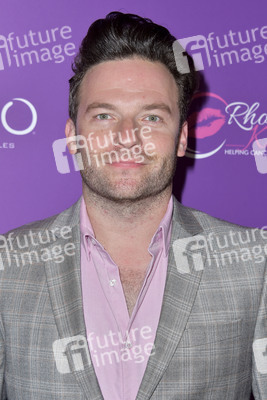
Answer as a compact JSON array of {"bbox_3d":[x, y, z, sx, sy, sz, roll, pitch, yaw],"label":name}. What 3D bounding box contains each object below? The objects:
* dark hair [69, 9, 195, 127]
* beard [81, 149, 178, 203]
[{"bbox_3d":[0.000,-0.176,1.255,0.185,0.185,0.210,2,-2,4],"label":"dark hair"},{"bbox_3d":[-0.007,-0.033,1.190,0.140,0.083,0.095,2,-2,4],"label":"beard"}]

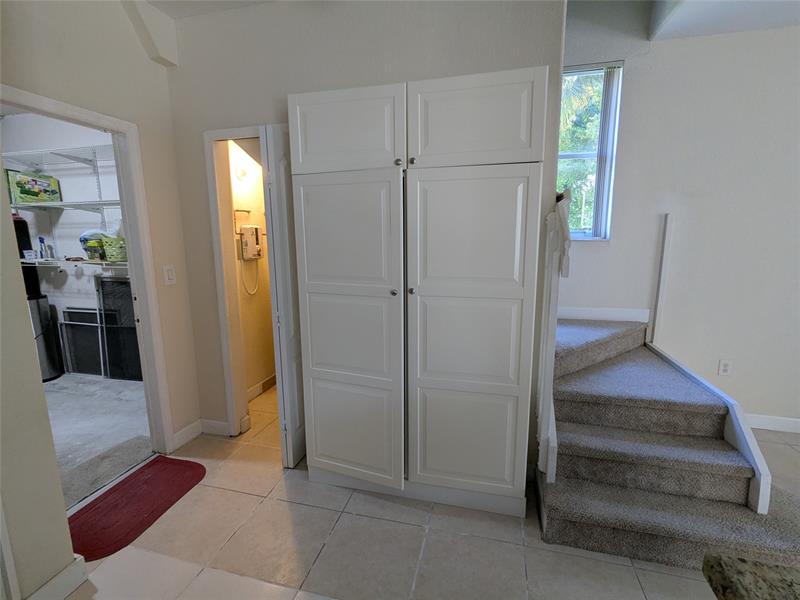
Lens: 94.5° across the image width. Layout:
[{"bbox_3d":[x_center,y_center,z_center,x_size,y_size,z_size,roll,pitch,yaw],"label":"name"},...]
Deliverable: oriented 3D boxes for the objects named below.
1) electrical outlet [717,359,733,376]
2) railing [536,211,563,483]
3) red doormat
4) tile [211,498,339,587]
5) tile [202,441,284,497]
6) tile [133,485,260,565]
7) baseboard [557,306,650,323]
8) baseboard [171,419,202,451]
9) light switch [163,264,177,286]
[{"bbox_3d":[2.445,0.511,2.776,0.077,0.120,0.010,2,10,14],"label":"electrical outlet"},{"bbox_3d":[0.783,0.245,1.907,0.080,1.360,0.270,2,10,14],"label":"railing"},{"bbox_3d":[-1.455,1.104,2.045,0.475,0.010,0.760,2,10,14],"label":"red doormat"},{"bbox_3d":[-0.582,1.153,1.790,0.453,0.010,0.453,2,10,14],"label":"tile"},{"bbox_3d":[-0.914,1.065,2.336,0.453,0.010,0.453,2,10,14],"label":"tile"},{"bbox_3d":[-1.024,1.137,1.899,0.453,0.010,0.453,2,10,14],"label":"tile"},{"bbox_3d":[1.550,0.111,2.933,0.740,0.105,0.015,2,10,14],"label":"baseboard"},{"bbox_3d":[-1.495,0.957,2.622,0.015,0.112,0.215,2,10,14],"label":"baseboard"},{"bbox_3d":[-1.508,-0.161,2.429,0.010,0.122,0.080,2,10,14],"label":"light switch"}]

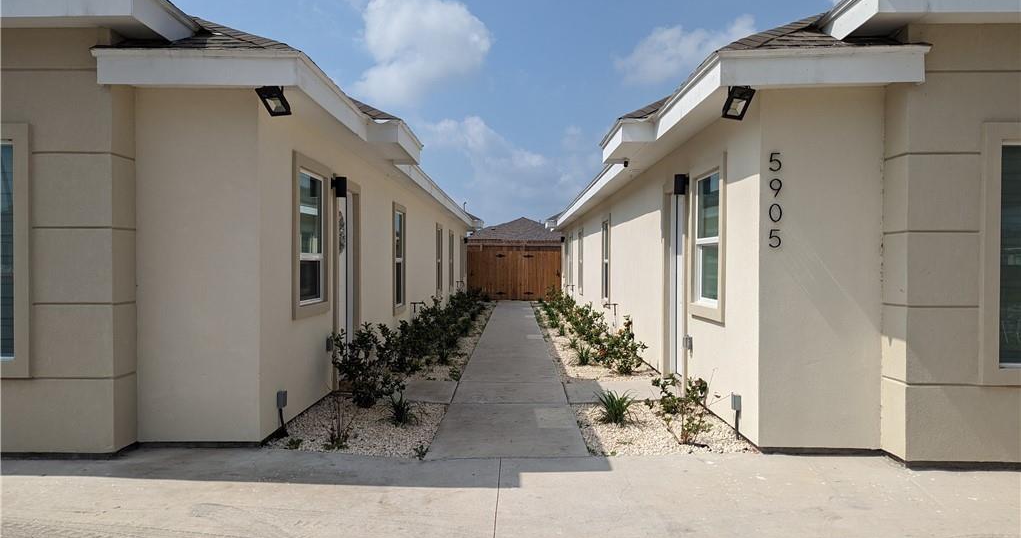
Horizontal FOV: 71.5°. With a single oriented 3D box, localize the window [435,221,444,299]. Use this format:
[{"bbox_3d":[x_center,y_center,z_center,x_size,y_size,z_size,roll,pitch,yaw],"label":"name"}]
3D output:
[{"bbox_3d":[-1.760,-0.210,17.430,0.120,1.720,1.140,0,1,0],"label":"window"}]

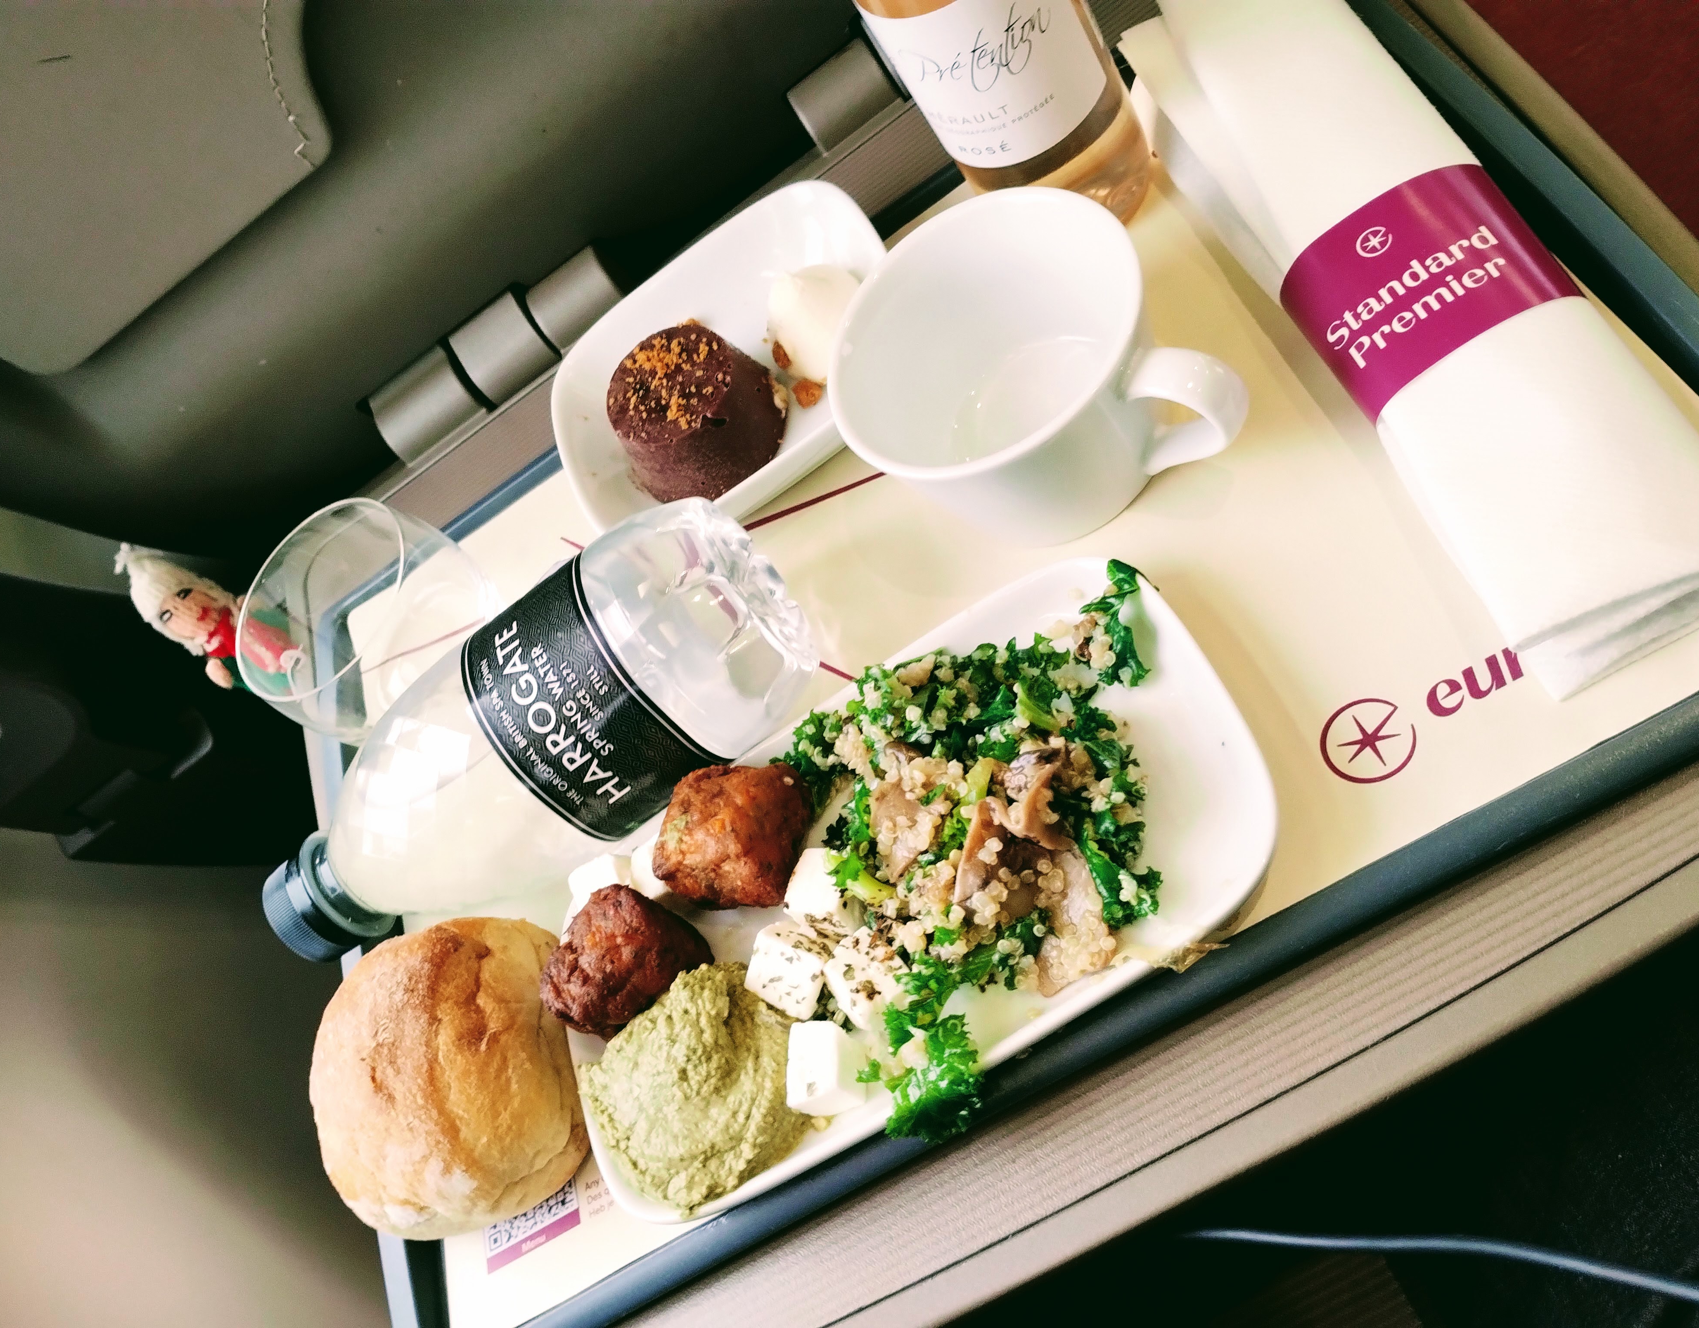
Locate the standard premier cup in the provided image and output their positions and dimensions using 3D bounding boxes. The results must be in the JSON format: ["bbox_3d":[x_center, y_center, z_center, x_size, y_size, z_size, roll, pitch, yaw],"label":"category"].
[{"bbox_3d":[0.052,-0.063,0.343,0.102,0.057,0.078,18,77,35],"label":"standard premier cup"}]

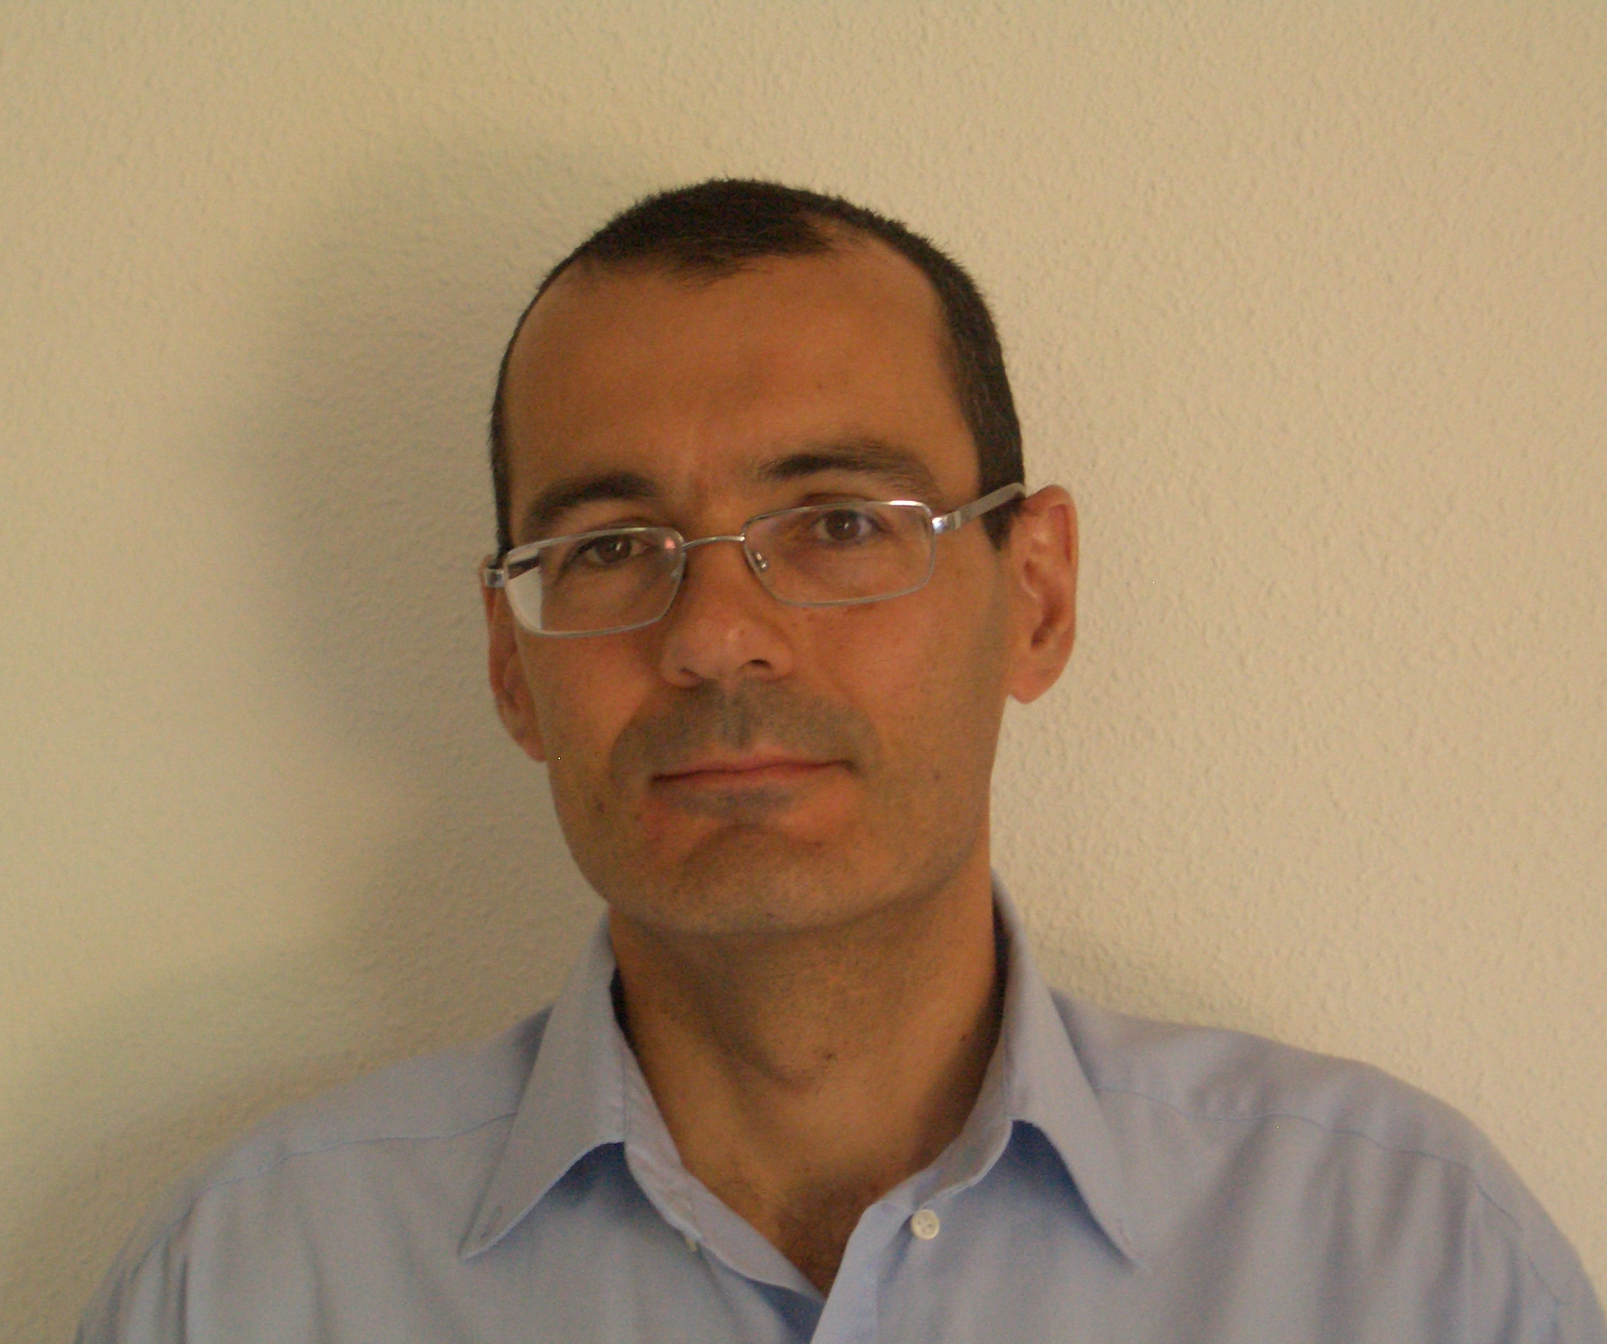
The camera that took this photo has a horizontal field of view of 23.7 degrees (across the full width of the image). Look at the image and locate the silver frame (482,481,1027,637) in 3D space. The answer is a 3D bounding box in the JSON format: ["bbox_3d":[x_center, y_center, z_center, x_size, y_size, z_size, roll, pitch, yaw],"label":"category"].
[{"bbox_3d":[-0.010,-0.029,1.140,0.143,0.042,0.138,-5,3,11],"label":"silver frame"}]

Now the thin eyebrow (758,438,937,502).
[{"bbox_3d":[0.013,-0.057,1.088,0.053,0.018,0.015,-4,0,0],"label":"thin eyebrow"}]

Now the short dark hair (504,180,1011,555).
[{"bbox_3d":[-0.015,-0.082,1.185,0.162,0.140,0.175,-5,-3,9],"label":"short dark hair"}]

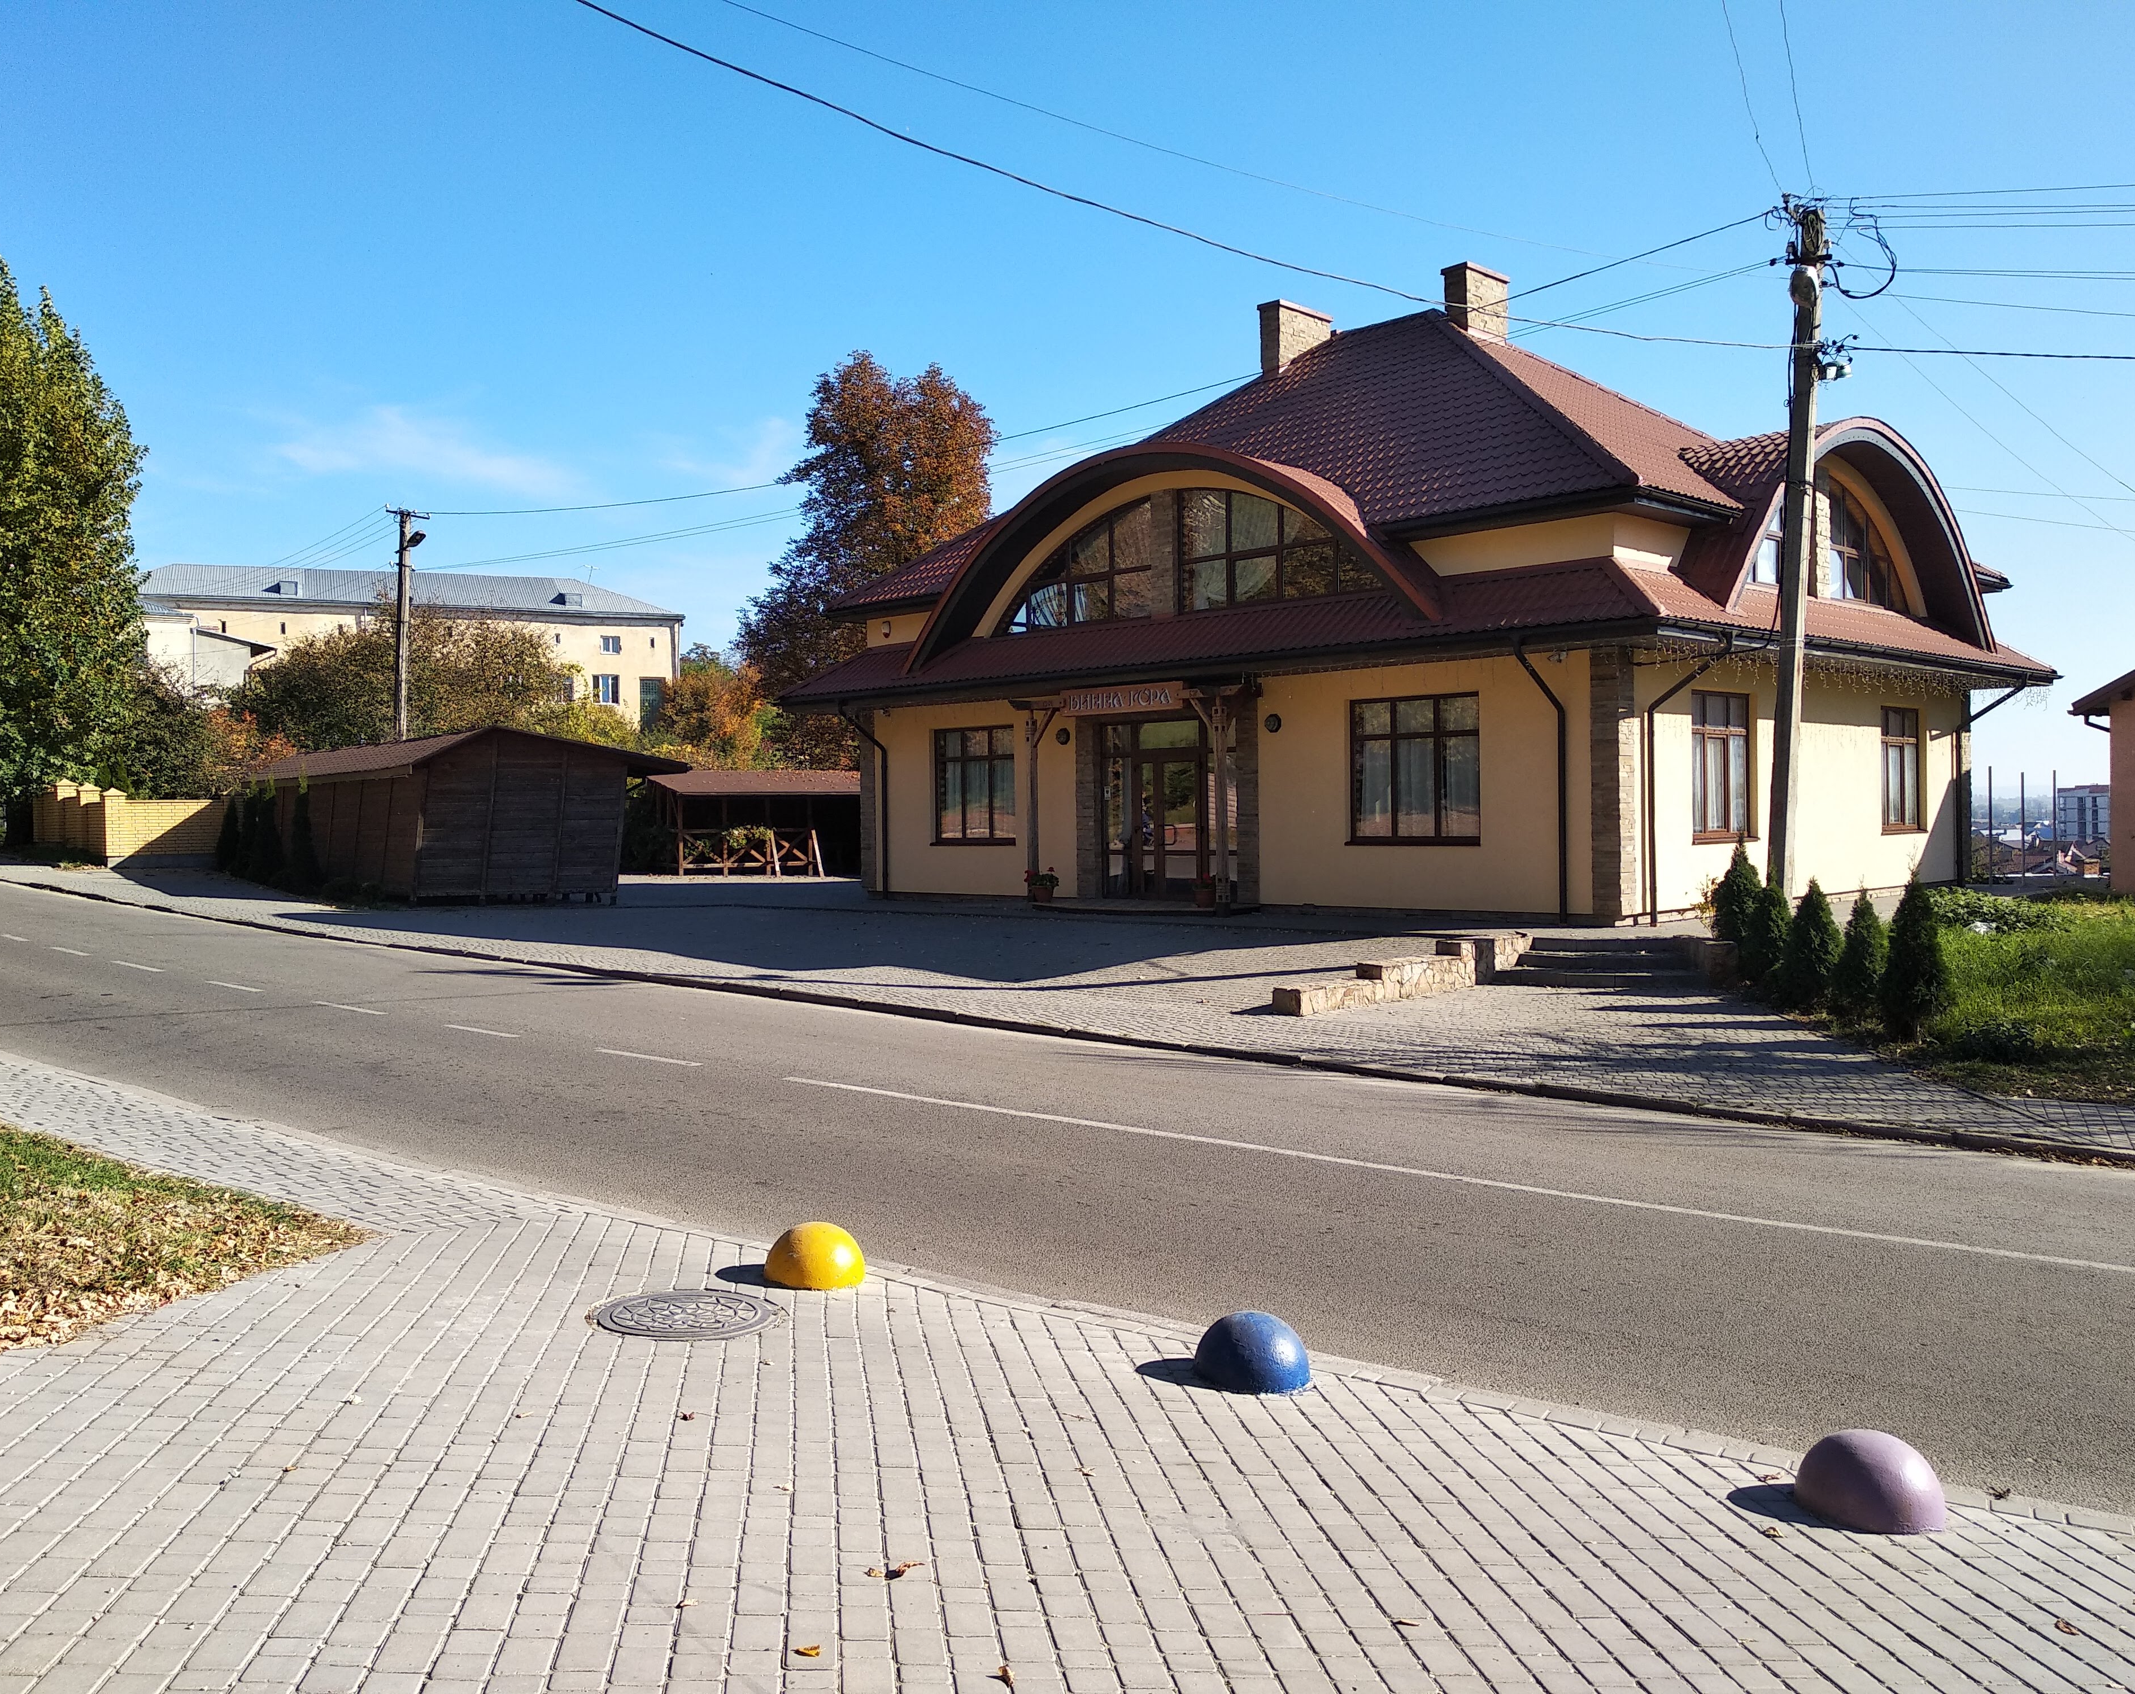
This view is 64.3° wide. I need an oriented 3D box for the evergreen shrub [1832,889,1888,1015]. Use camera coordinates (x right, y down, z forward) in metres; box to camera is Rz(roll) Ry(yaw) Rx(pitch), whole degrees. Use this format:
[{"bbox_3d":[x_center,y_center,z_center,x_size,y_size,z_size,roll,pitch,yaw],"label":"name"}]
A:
[{"bbox_3d":[6.200,0.834,13.290,0.480,1.031,0.480,-1,1,0],"label":"evergreen shrub"}]

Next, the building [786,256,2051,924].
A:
[{"bbox_3d":[5.662,-4.434,29.225,14.270,10.470,16.510,-2,2,-44],"label":"building"}]

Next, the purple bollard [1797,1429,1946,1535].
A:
[{"bbox_3d":[2.462,1.907,5.188,0.415,0.226,0.415,4,-1,0],"label":"purple bollard"}]

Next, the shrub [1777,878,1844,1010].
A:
[{"bbox_3d":[6.119,0.808,13.990,0.550,1.092,0.530,-1,1,0],"label":"shrub"}]

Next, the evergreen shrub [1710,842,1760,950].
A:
[{"bbox_3d":[6.154,0.536,15.589,0.500,1.185,0.500,-1,1,0],"label":"evergreen shrub"}]

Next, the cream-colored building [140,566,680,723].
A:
[{"bbox_3d":[-38.400,-10.696,95.000,31.000,9.700,10.800,-2,1,-27],"label":"cream-colored building"}]

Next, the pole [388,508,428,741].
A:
[{"bbox_3d":[-14.700,-3.619,37.500,0.600,7.800,1.150,0,2,44],"label":"pole"}]

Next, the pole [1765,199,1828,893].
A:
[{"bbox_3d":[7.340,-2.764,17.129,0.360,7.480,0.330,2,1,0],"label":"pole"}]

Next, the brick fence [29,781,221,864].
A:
[{"bbox_3d":[-22.000,-0.645,39.800,2.800,2.100,8.800,-2,2,-40],"label":"brick fence"}]

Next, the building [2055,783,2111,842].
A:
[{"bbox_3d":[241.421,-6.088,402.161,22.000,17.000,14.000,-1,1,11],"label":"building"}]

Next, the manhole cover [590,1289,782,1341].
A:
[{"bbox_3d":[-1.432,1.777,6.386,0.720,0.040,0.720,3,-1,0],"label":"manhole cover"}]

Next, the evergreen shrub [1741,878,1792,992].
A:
[{"bbox_3d":[6.100,0.770,14.790,0.480,1.031,0.480,-1,1,0],"label":"evergreen shrub"}]

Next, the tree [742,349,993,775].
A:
[{"bbox_3d":[-5.500,-6.932,48.000,7.600,14.100,7.600,-1,1,0],"label":"tree"}]

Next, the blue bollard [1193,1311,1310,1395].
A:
[{"bbox_3d":[0.674,1.794,6.114,0.415,0.226,0.415,4,-1,0],"label":"blue bollard"}]

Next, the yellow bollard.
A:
[{"bbox_3d":[-1.040,1.684,7.069,0.415,0.227,0.415,4,-1,0],"label":"yellow bollard"}]

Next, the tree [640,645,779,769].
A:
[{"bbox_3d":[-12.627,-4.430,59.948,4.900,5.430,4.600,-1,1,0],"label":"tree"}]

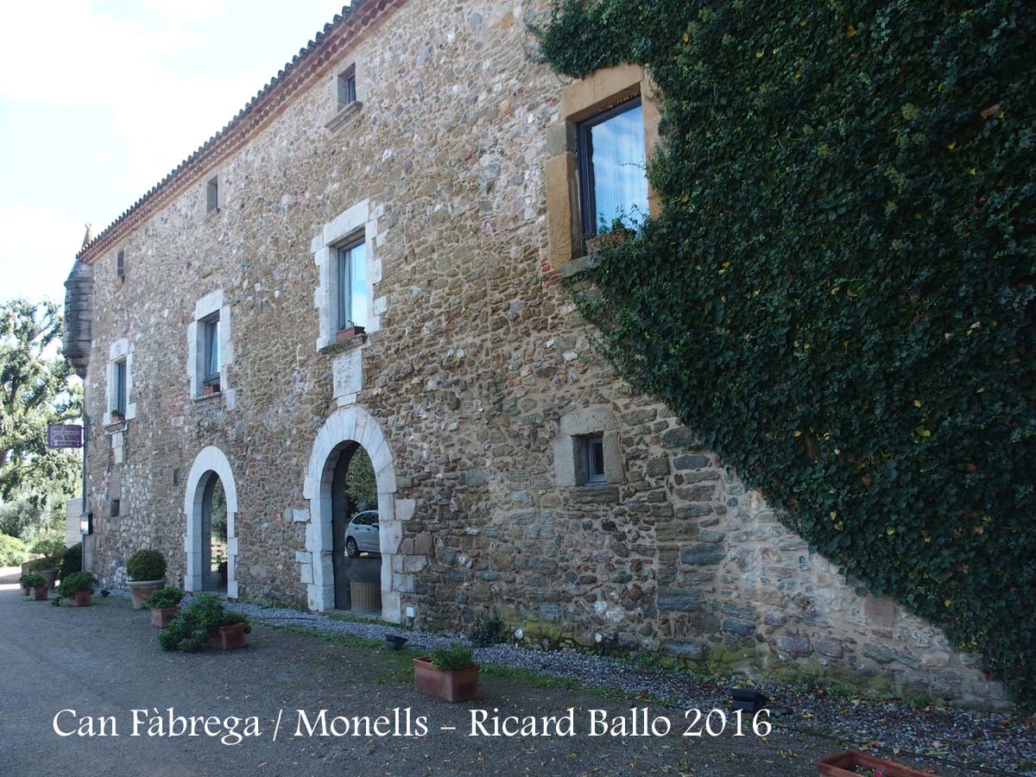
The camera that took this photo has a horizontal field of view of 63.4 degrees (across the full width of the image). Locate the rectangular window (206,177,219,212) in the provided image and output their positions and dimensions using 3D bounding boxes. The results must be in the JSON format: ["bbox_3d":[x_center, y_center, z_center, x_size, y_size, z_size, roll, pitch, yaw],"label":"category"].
[{"bbox_3d":[-6.013,-3.845,16.775,0.200,0.670,0.500,3,-10,-41],"label":"rectangular window"}]

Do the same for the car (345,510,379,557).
[{"bbox_3d":[-3.592,4.206,24.597,1.700,1.450,3.950,2,-9,-34],"label":"car"}]

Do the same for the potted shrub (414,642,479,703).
[{"bbox_3d":[-0.643,2.411,7.211,0.280,0.425,0.650,2,-9,-34],"label":"potted shrub"}]

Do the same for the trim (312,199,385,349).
[{"bbox_3d":[-2.557,-1.715,12.894,0.240,2.050,2.100,4,-10,-42],"label":"trim"}]

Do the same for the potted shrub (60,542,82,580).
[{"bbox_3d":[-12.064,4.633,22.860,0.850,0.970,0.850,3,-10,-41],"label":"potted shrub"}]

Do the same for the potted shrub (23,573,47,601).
[{"bbox_3d":[-9.706,4.008,16.918,0.340,0.460,0.680,3,-10,-41],"label":"potted shrub"}]

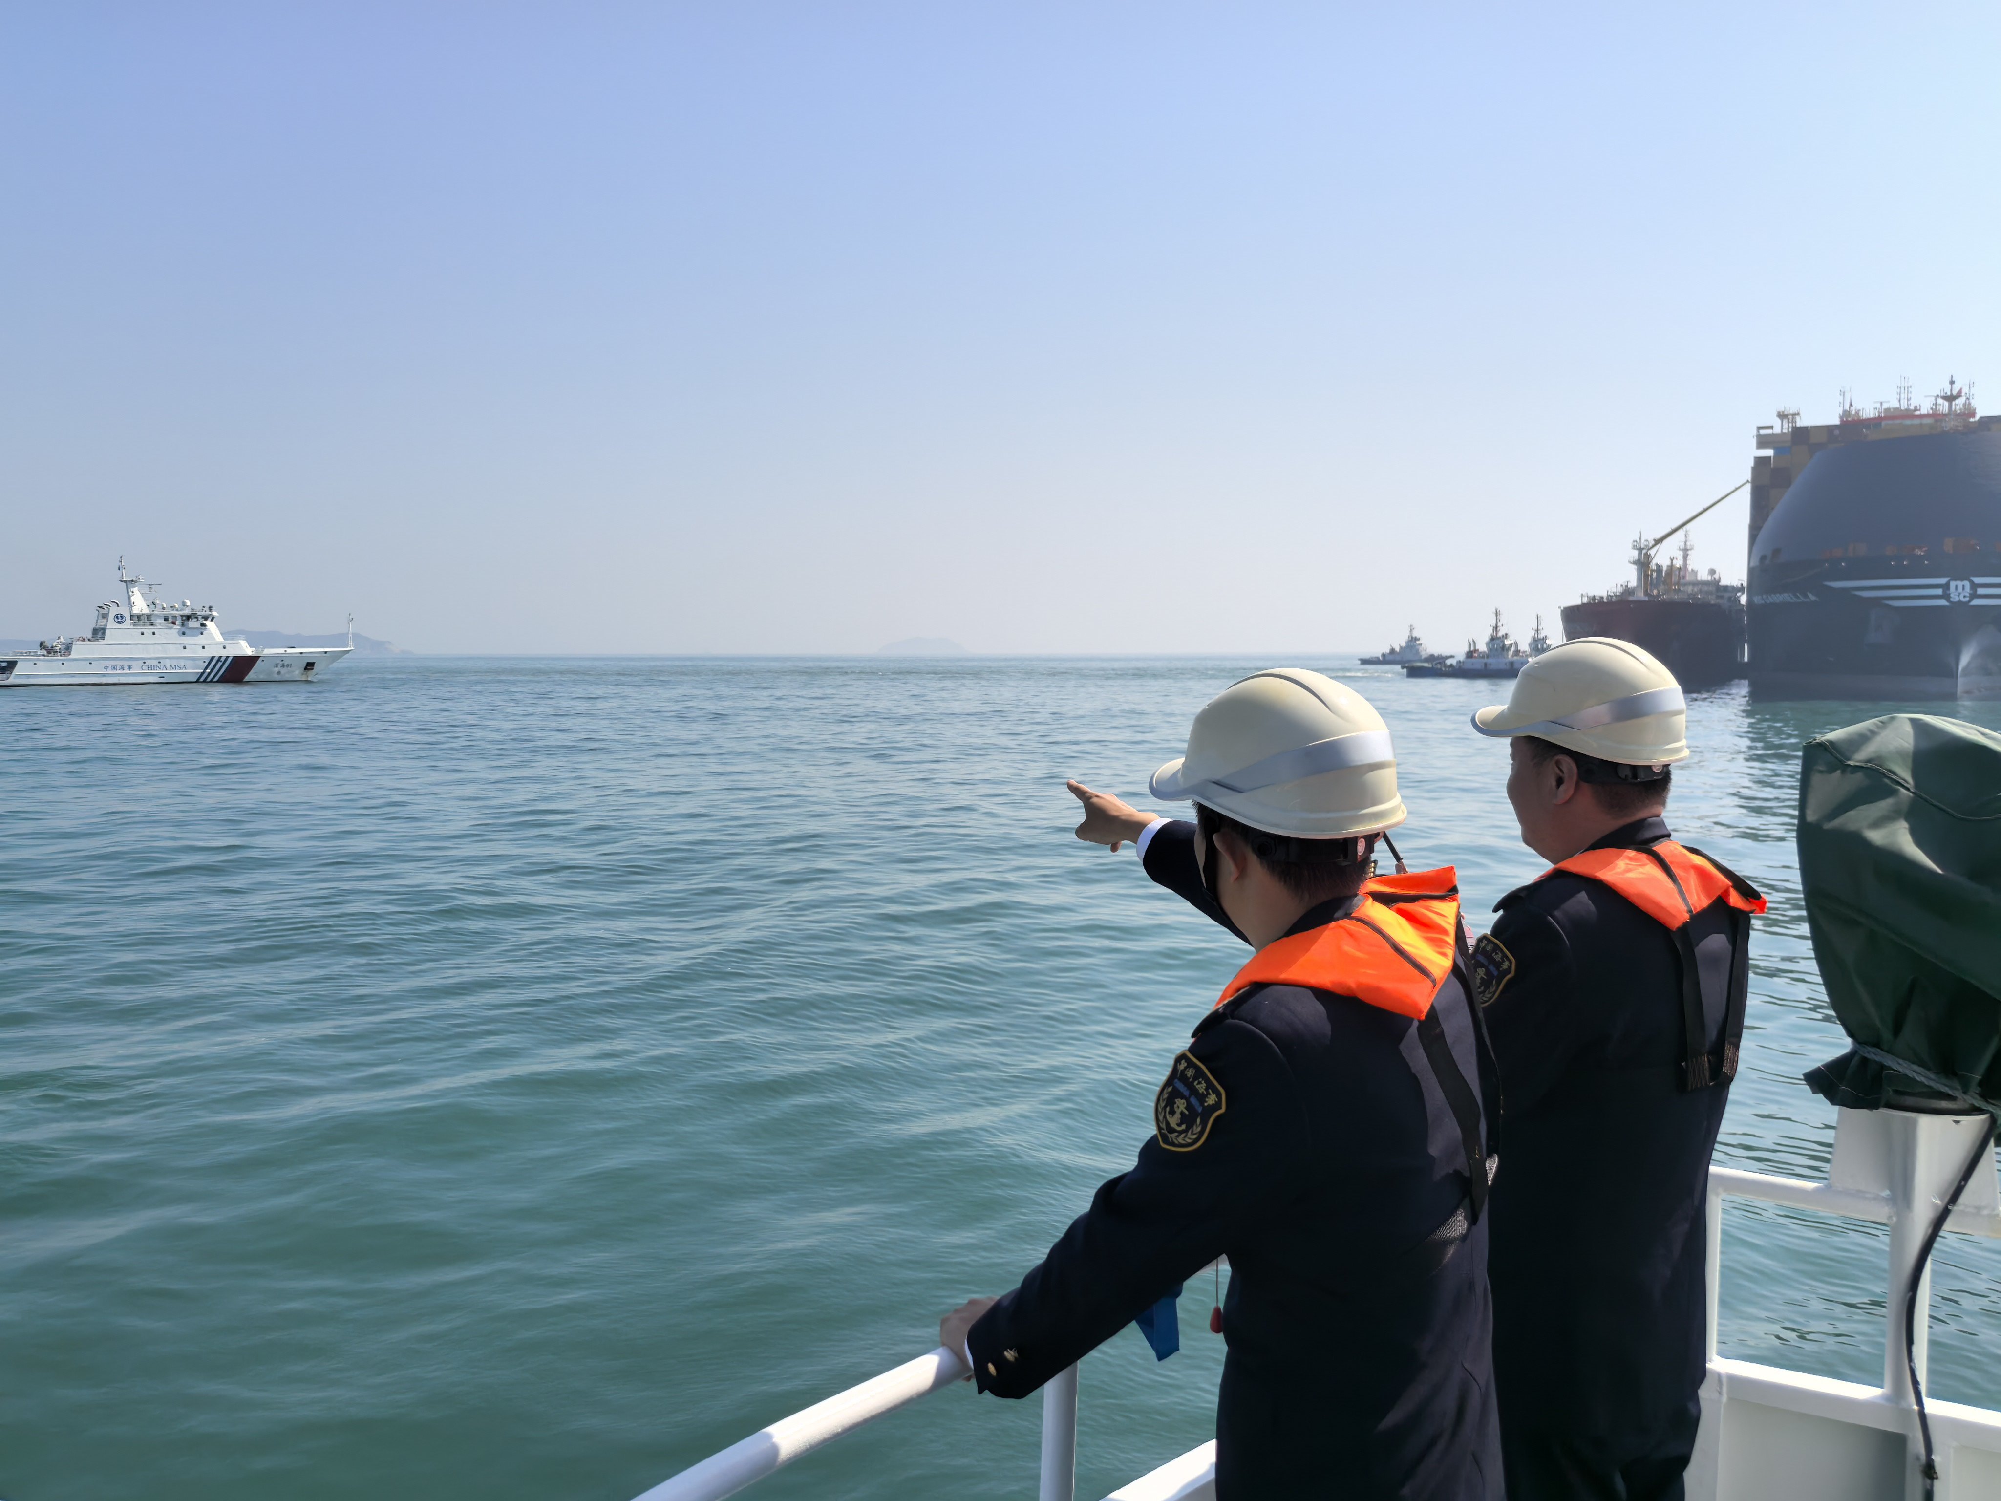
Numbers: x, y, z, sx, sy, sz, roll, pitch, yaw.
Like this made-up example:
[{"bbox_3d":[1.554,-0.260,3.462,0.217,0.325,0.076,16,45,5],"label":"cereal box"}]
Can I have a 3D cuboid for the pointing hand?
[{"bbox_3d":[0.160,0.091,2.200,0.090,0.100,0.180,-2,14,-30],"label":"pointing hand"}]

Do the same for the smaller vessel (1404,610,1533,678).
[{"bbox_3d":[111.583,-24.483,359.494,37.000,16.000,10.500,2,4,34],"label":"smaller vessel"}]

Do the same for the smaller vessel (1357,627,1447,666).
[{"bbox_3d":[155.950,-40.204,600.000,36.000,15.000,10.000,1,4,15],"label":"smaller vessel"}]

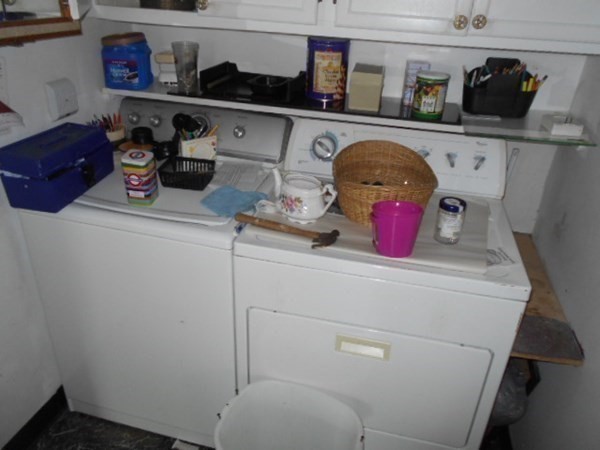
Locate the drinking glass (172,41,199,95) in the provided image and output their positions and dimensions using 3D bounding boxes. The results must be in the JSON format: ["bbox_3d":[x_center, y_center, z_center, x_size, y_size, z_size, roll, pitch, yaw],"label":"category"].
[{"bbox_3d":[-0.381,-0.529,1.534,0.087,0.158,0.087,9,28,12],"label":"drinking glass"}]

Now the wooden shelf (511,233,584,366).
[{"bbox_3d":[0.717,0.185,1.445,0.168,0.022,0.700,9,28,12],"label":"wooden shelf"}]

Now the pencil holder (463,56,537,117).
[{"bbox_3d":[0.646,-0.444,1.455,0.228,0.162,0.140,8,27,10],"label":"pencil holder"}]

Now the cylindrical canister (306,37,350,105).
[{"bbox_3d":[0.093,-0.527,1.533,0.136,0.194,0.136,4,27,2],"label":"cylindrical canister"}]

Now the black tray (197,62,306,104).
[{"bbox_3d":[-0.157,-0.508,1.598,0.312,0.083,0.245,9,28,12],"label":"black tray"}]

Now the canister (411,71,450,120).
[{"bbox_3d":[0.396,-0.391,1.366,0.095,0.128,0.095,10,28,14],"label":"canister"}]

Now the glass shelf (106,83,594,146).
[{"bbox_3d":[0.095,-0.408,1.538,1.540,0.024,0.365,9,28,12],"label":"glass shelf"}]

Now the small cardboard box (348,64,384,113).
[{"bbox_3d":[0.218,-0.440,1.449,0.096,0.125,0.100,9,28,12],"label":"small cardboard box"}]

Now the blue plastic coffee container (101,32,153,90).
[{"bbox_3d":[-0.602,-0.584,1.603,0.143,0.175,0.137,2,27,-1],"label":"blue plastic coffee container"}]

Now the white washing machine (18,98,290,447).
[{"bbox_3d":[-0.453,0.146,1.728,0.688,1.090,0.670,8,27,11],"label":"white washing machine"}]

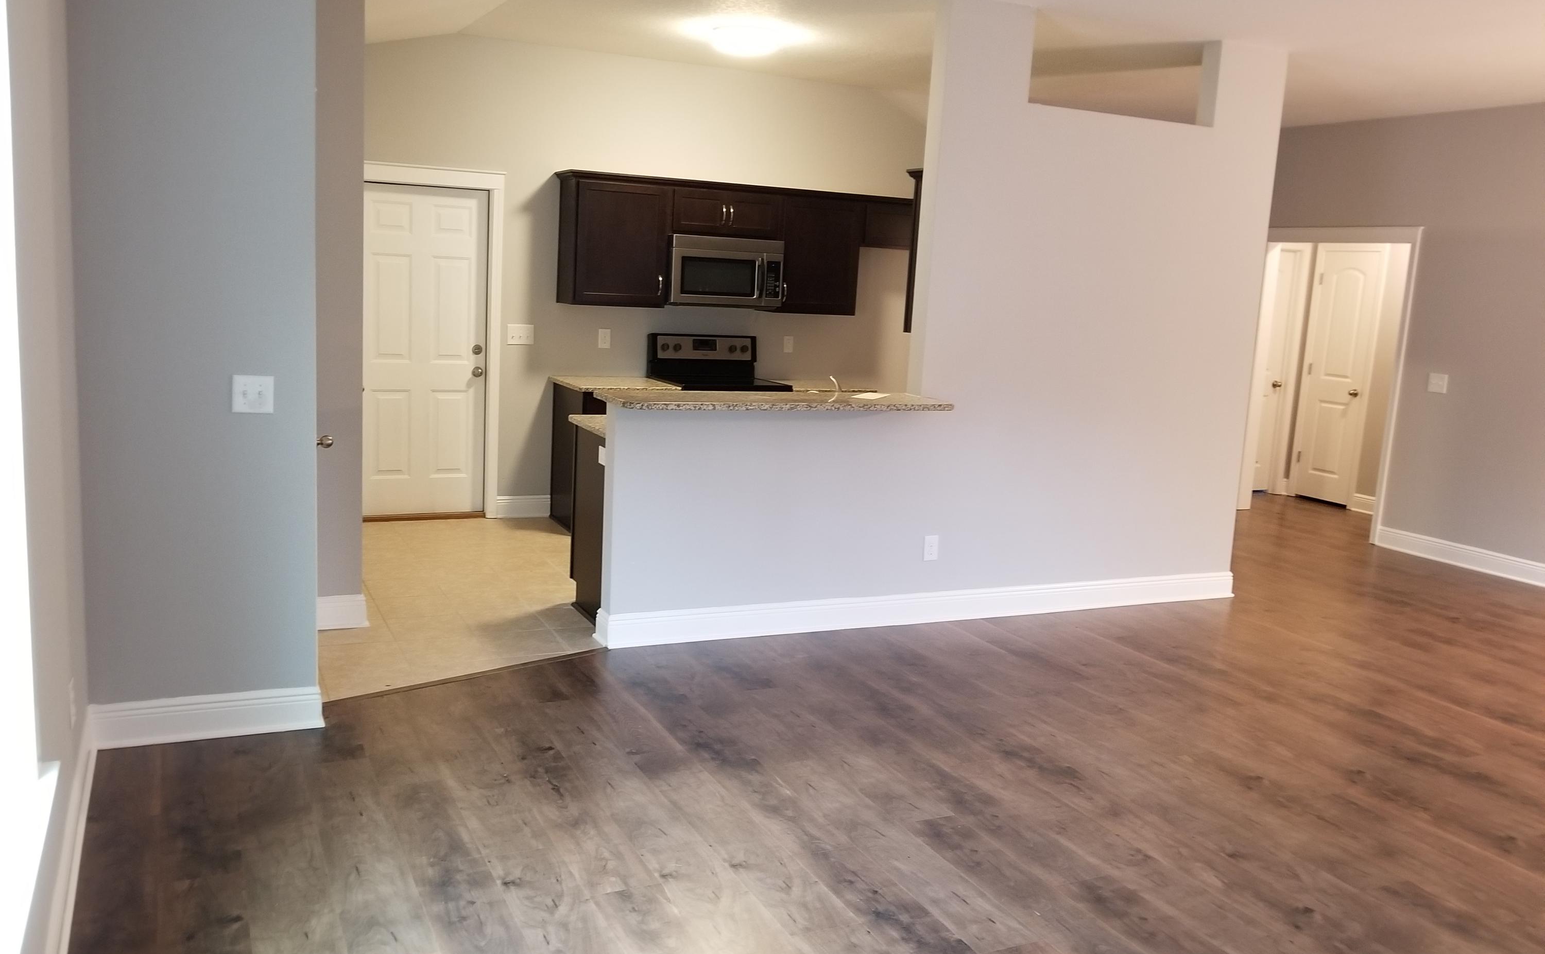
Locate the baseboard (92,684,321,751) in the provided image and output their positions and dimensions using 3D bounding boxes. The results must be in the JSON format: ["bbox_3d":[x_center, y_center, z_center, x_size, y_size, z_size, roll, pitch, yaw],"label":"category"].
[{"bbox_3d":[-1.783,0.764,3.709,0.670,0.141,0.018,-1,10,-26],"label":"baseboard"}]

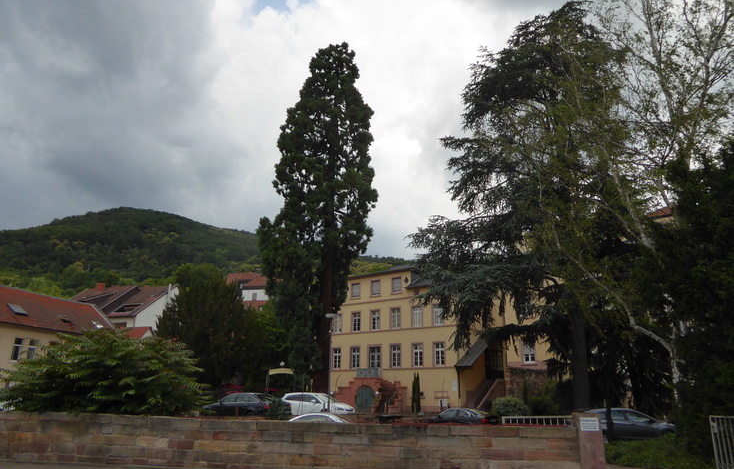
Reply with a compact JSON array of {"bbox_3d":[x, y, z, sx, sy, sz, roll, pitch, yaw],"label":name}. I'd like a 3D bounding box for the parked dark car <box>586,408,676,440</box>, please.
[{"bbox_3d":[11.167,8.258,21.918,4.400,1.470,1.820,2,-18,-2],"label":"parked dark car"}]

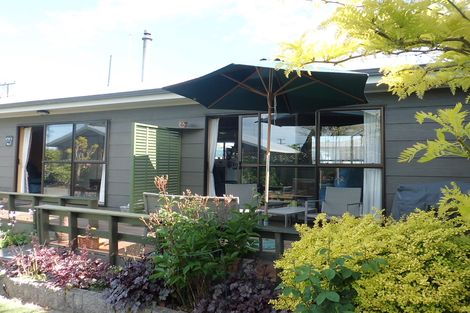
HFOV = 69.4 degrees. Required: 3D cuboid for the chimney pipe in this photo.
[{"bbox_3d":[-2.859,-3.242,11.000,0.330,1.720,0.330,0,-3,23],"label":"chimney pipe"}]

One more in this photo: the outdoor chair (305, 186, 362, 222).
[{"bbox_3d":[1.407,0.788,4.749,0.620,0.720,0.660,-1,-3,38],"label":"outdoor chair"}]

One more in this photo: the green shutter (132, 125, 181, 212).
[{"bbox_3d":[-1.454,0.283,6.453,0.060,1.700,1.360,0,-3,23],"label":"green shutter"}]

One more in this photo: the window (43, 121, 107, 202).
[{"bbox_3d":[-3.962,0.159,8.386,2.180,2.000,0.100,0,-3,23],"label":"window"}]

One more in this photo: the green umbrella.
[{"bbox_3d":[0.440,-0.104,4.496,2.720,2.440,2.650,0,-3,23],"label":"green umbrella"}]

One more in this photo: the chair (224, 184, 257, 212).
[{"bbox_3d":[0.103,0.785,5.285,0.620,0.720,0.660,1,-3,-2],"label":"chair"}]

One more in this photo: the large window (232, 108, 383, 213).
[{"bbox_3d":[1.245,0.163,6.130,2.650,2.010,0.100,0,-3,23],"label":"large window"}]

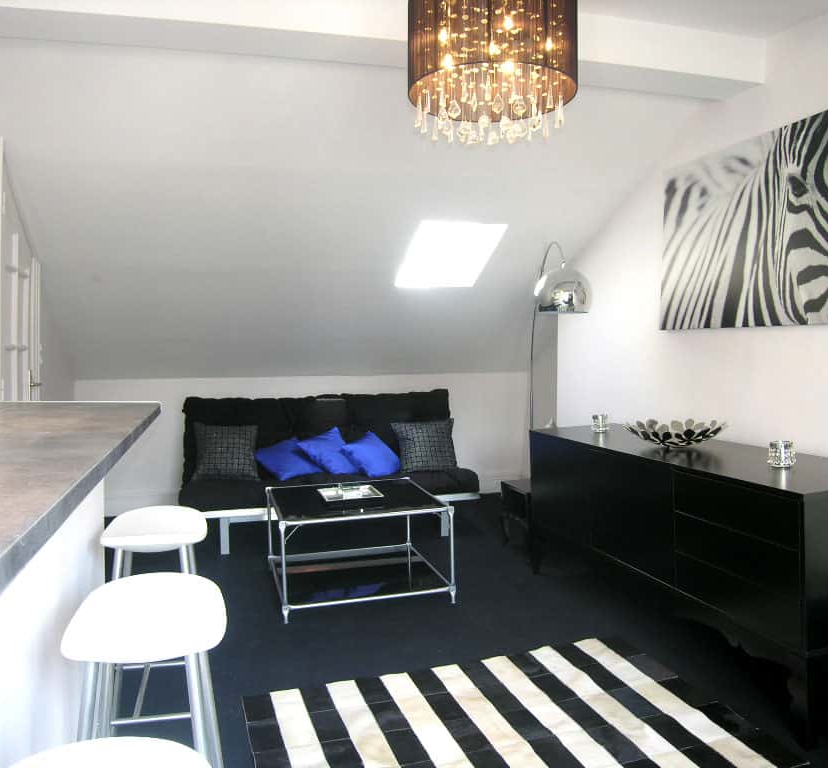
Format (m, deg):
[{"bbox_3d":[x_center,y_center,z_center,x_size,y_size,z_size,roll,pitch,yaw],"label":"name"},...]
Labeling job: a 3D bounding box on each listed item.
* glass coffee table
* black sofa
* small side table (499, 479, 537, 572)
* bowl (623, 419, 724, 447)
[{"bbox_3d":[-0.300,0.799,3.638,0.816,0.461,0.833,-2,3,-16],"label":"glass coffee table"},{"bbox_3d":[-0.561,0.536,4.762,1.904,0.892,0.976,-2,3,-16],"label":"black sofa"},{"bbox_3d":[0.811,0.797,4.321,0.452,0.369,0.440,-2,3,-16],"label":"small side table"},{"bbox_3d":[1.109,0.227,3.033,0.428,0.105,0.428,-1,3,0],"label":"bowl"}]

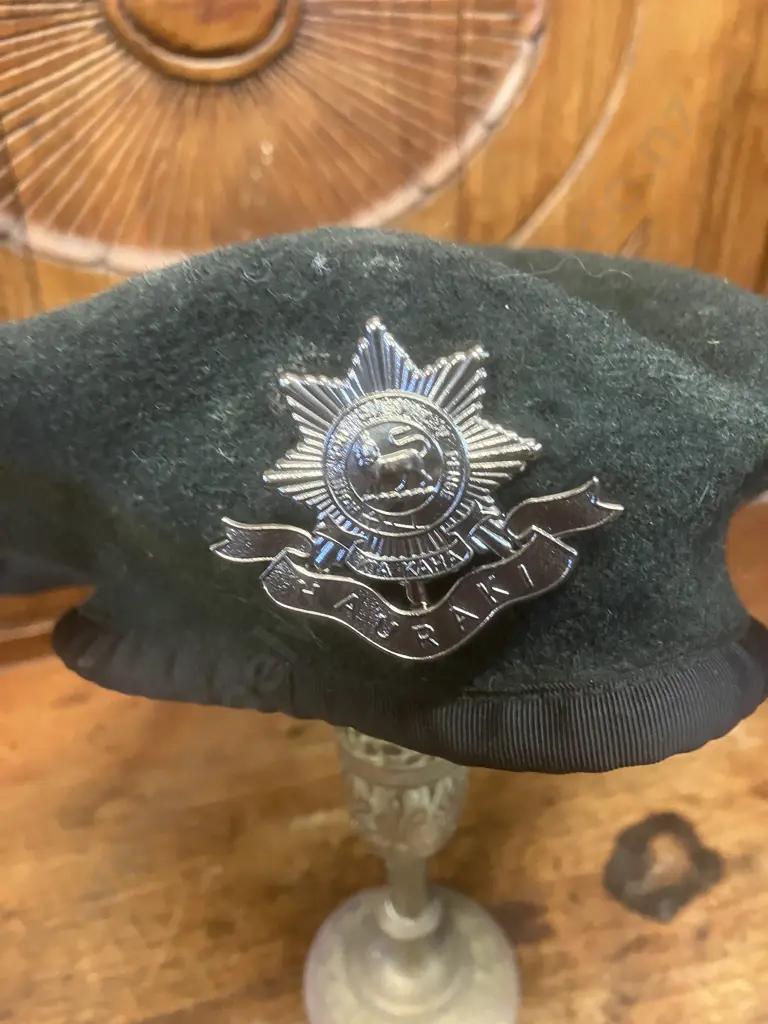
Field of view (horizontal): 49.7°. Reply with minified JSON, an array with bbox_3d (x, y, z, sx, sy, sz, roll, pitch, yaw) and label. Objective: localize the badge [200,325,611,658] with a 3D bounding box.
[{"bbox_3d":[0.002,-0.002,0.110,0.057,0.046,0.006,-6,14,12],"label":"badge"}]

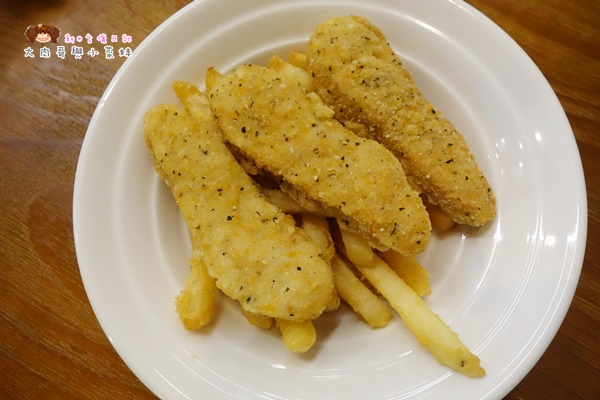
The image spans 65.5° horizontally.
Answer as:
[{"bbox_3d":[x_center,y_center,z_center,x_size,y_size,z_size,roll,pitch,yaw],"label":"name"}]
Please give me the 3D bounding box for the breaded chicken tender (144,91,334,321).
[{"bbox_3d":[-0.030,0.004,0.189,0.042,0.023,0.111,-39,78,-8],"label":"breaded chicken tender"}]

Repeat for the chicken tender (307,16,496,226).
[{"bbox_3d":[0.041,-0.034,0.201,0.039,0.024,0.114,-32,77,-6],"label":"chicken tender"}]

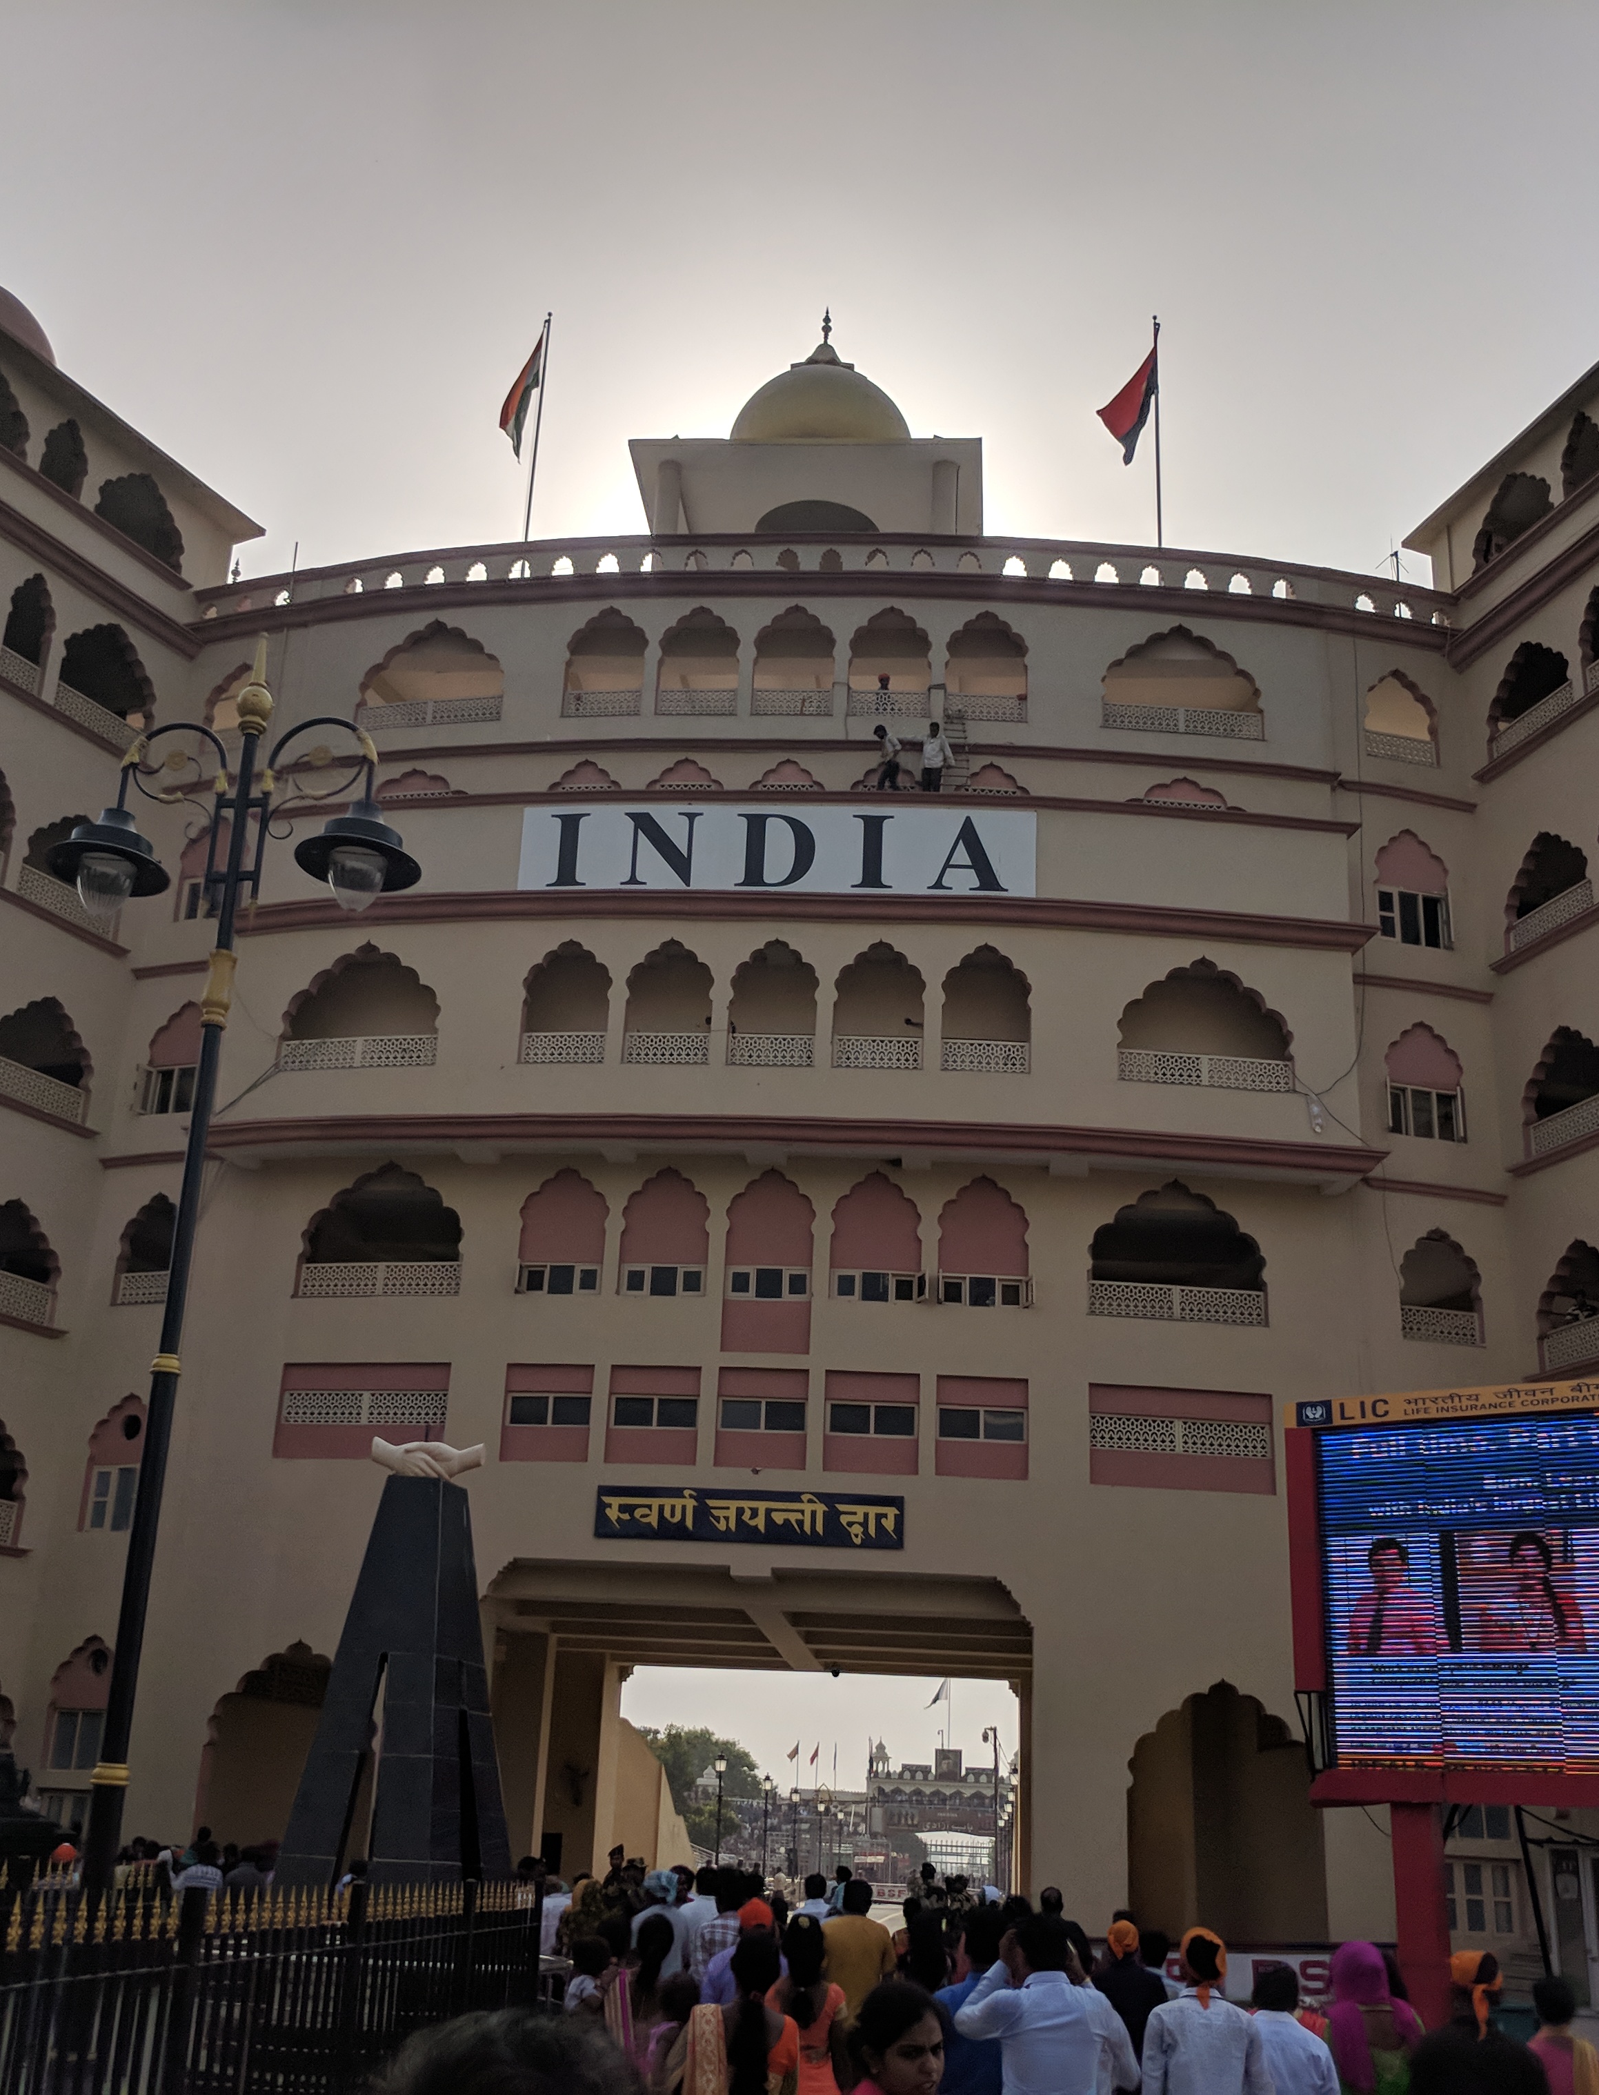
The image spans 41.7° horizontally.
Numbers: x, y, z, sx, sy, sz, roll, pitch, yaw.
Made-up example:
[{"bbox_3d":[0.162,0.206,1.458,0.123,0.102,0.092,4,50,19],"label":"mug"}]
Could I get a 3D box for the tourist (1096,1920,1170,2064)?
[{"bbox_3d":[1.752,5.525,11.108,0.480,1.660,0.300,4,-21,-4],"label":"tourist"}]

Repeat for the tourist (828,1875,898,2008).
[{"bbox_3d":[0.370,5.964,12.718,0.500,1.700,0.300,2,-21,0],"label":"tourist"}]

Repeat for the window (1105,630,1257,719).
[{"bbox_3d":[7.537,-7.348,41.576,3.180,2.110,0.300,5,-21,-7],"label":"window"}]

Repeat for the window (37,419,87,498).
[{"bbox_3d":[-13.485,-10.823,38.246,0.300,1.438,0.942,-9,-24,28],"label":"window"}]

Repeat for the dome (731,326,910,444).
[{"bbox_3d":[0.495,-14.888,47.502,4.009,3.559,4.009,1,-21,4],"label":"dome"}]

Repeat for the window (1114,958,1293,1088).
[{"bbox_3d":[7.172,-0.402,37.296,3.150,2.420,0.300,5,-21,-7],"label":"window"}]

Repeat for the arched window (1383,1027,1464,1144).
[{"bbox_3d":[11.412,0.639,38.615,1.552,2.250,0.350,8,-21,-14],"label":"arched window"}]

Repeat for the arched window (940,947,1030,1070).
[{"bbox_3d":[3.001,-0.577,33.912,1.442,2.188,0.300,3,-21,0],"label":"arched window"}]

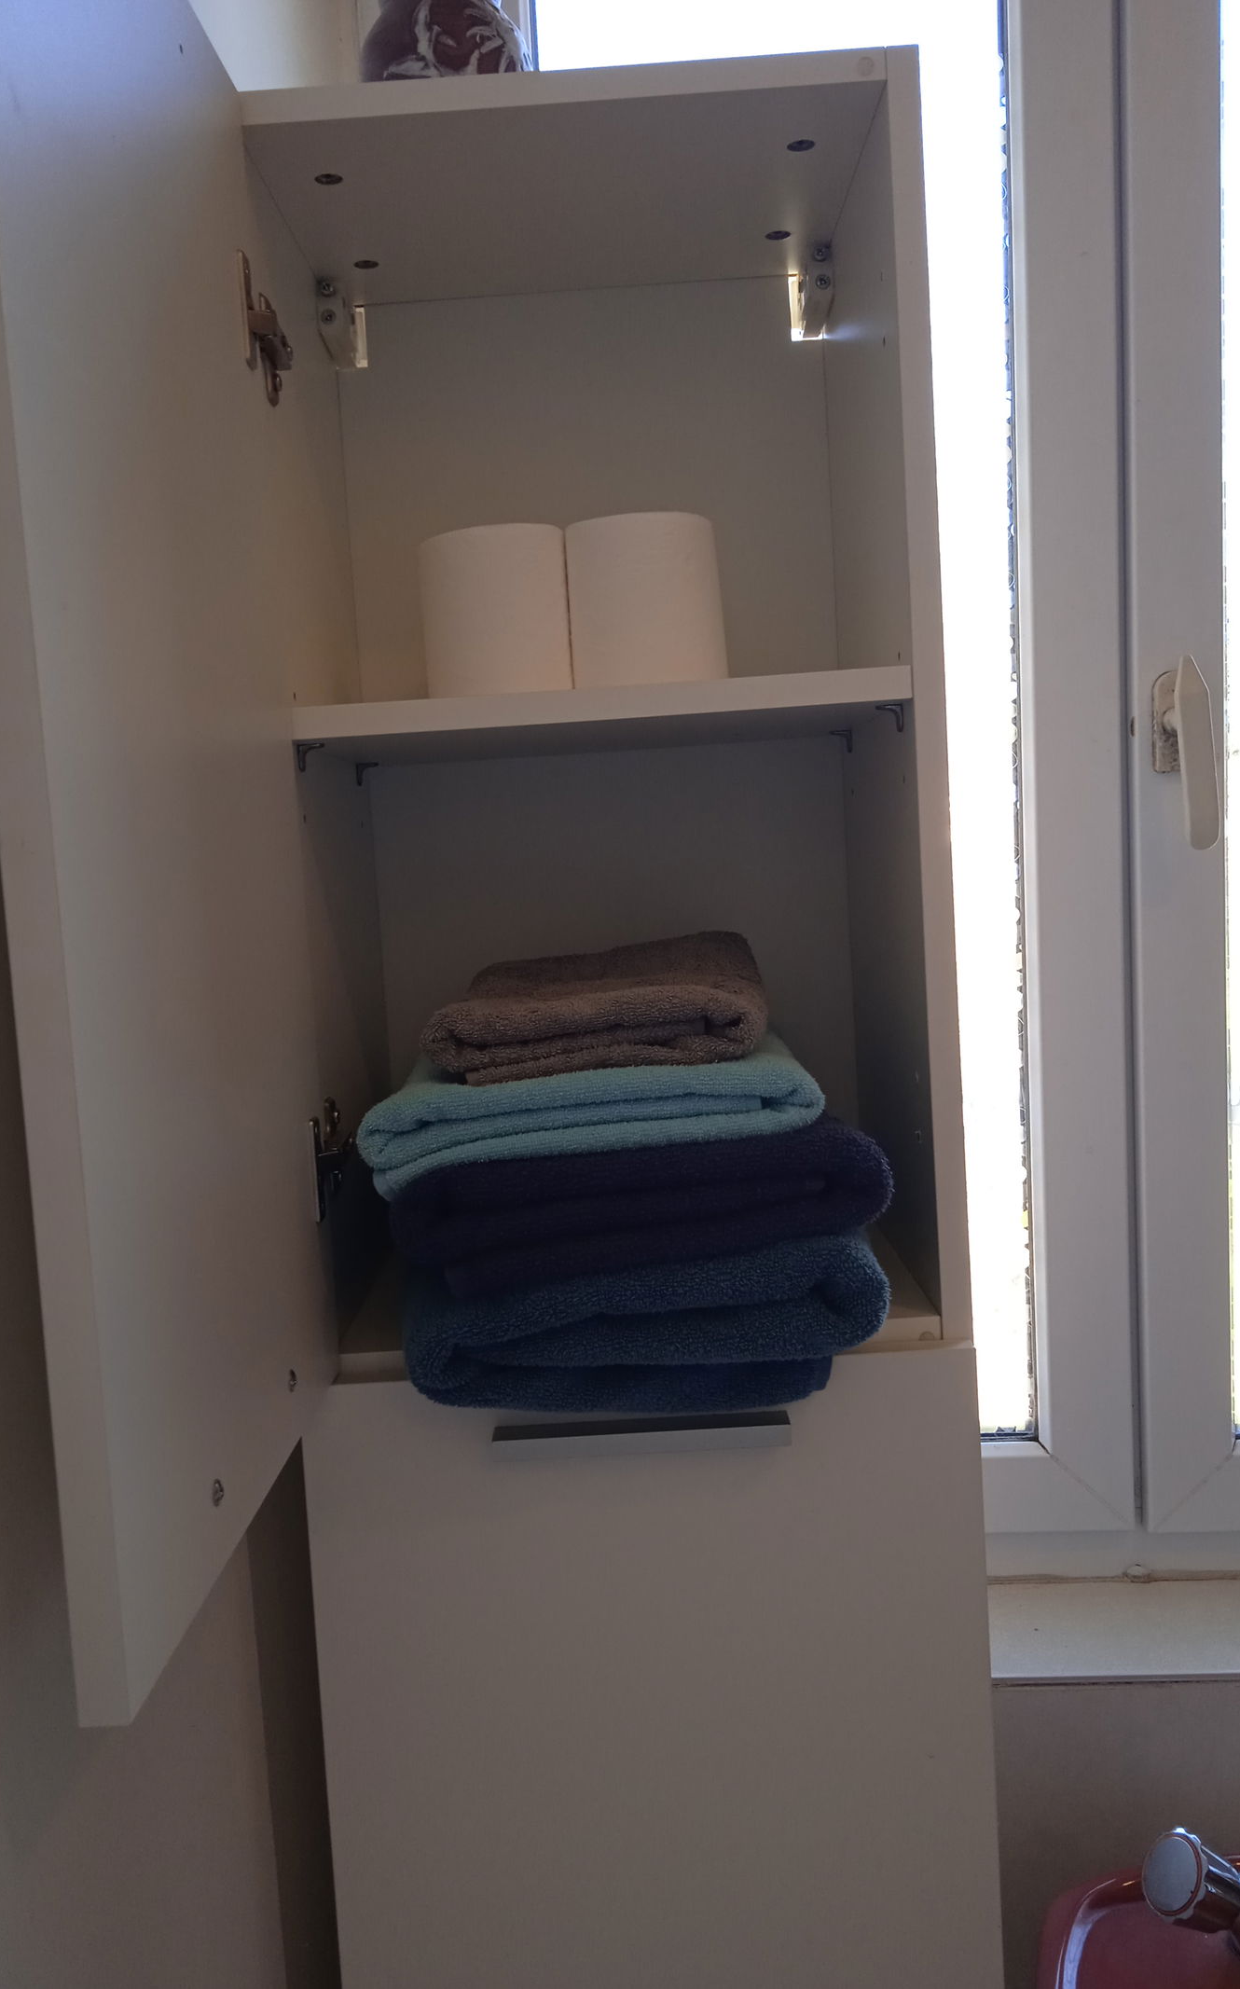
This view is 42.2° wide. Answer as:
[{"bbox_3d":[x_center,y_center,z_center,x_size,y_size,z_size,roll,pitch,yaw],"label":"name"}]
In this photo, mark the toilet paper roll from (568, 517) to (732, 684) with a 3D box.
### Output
[{"bbox_3d":[0.015,-0.216,0.920,0.088,0.098,0.087,-4,6,0],"label":"toilet paper roll"}]

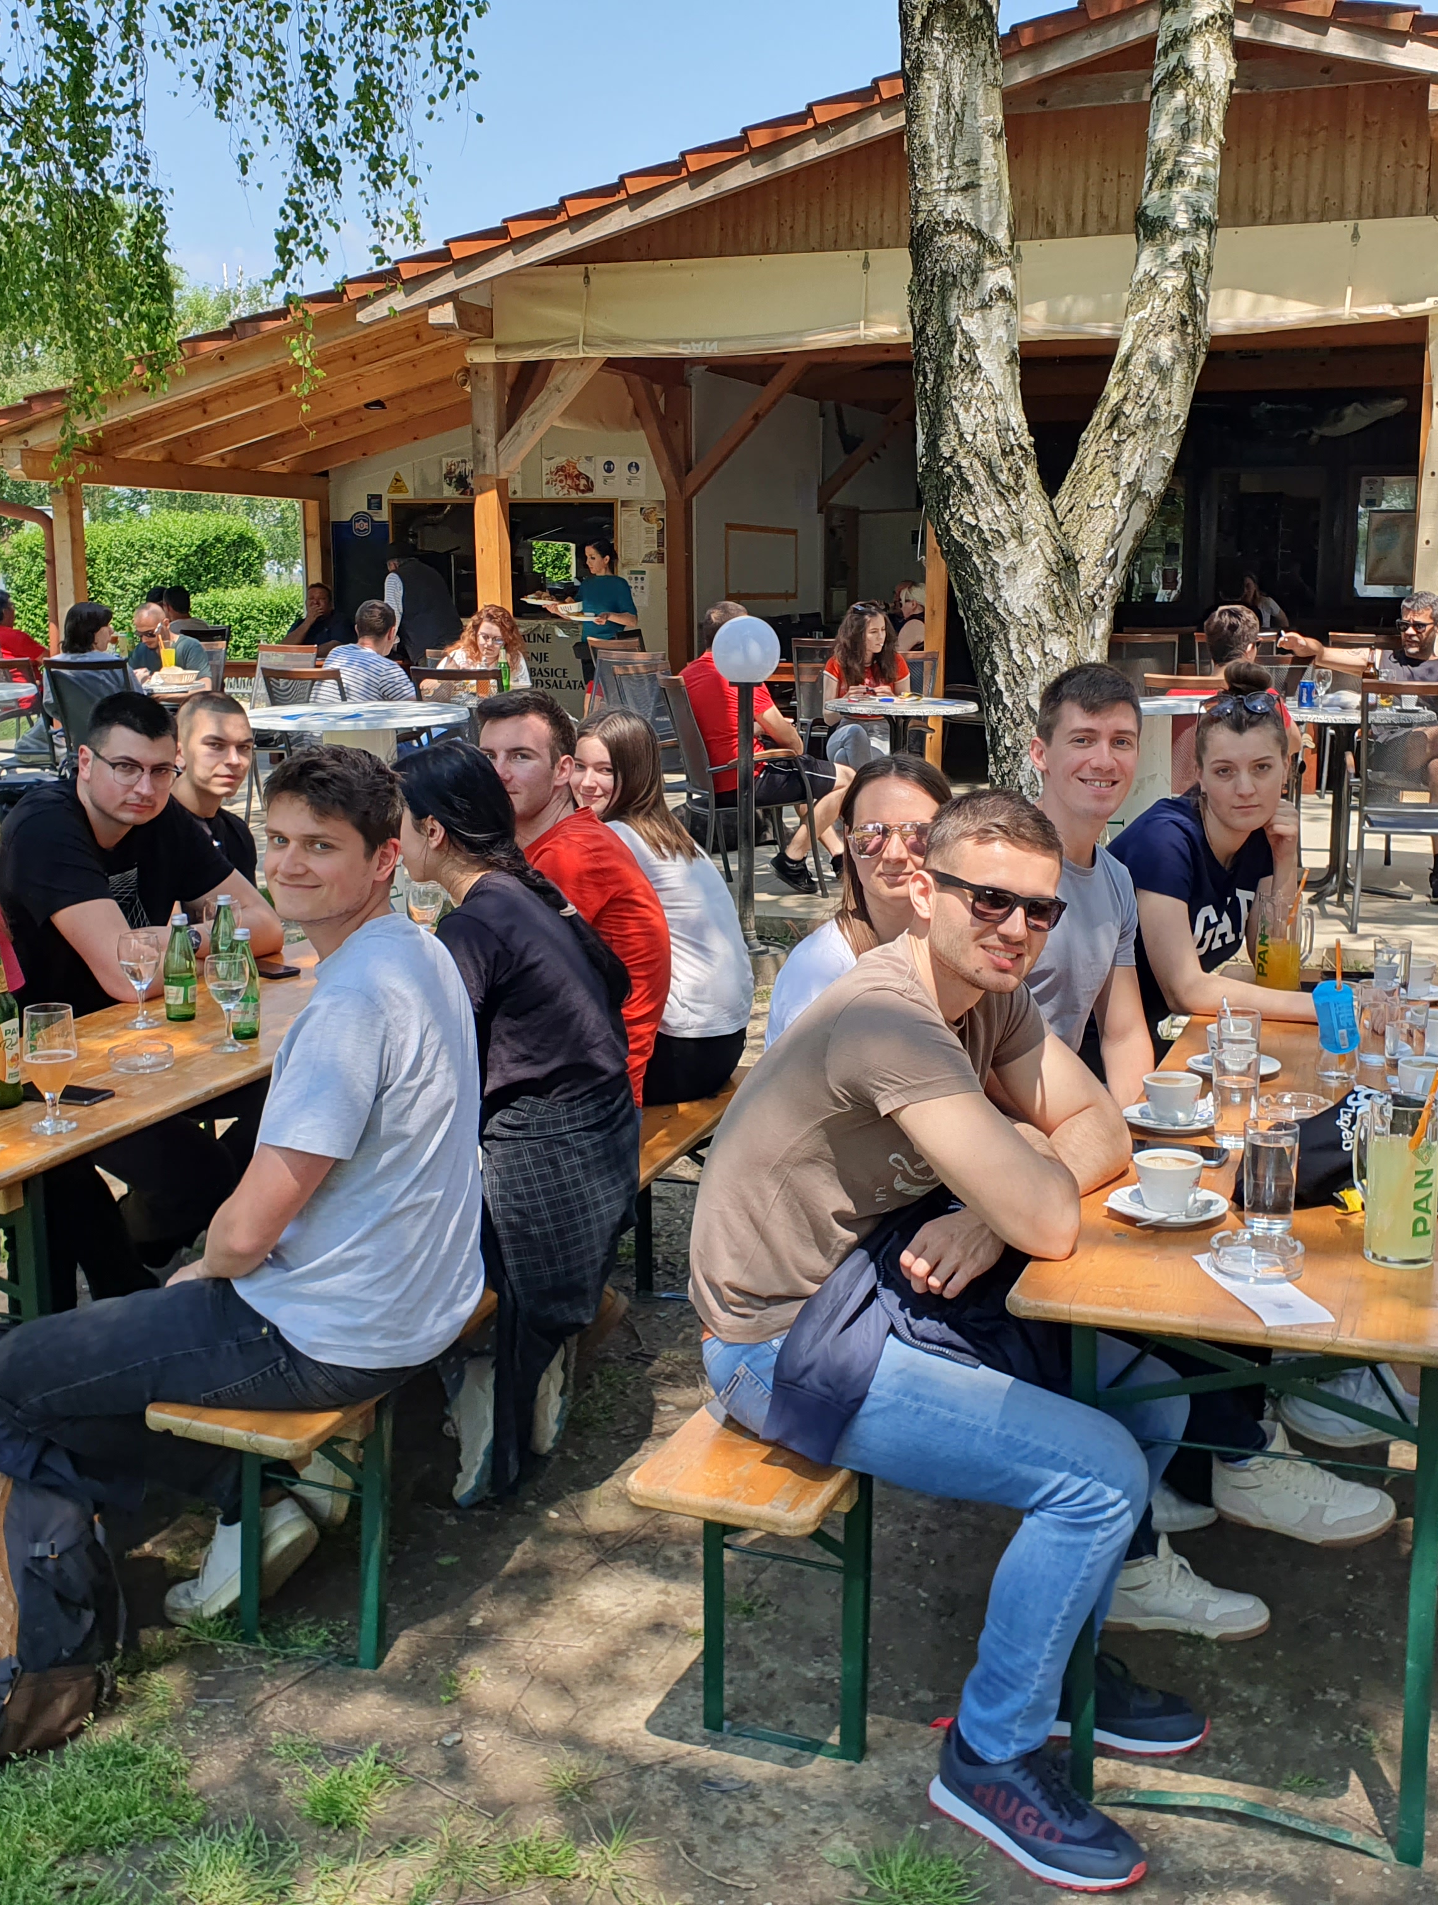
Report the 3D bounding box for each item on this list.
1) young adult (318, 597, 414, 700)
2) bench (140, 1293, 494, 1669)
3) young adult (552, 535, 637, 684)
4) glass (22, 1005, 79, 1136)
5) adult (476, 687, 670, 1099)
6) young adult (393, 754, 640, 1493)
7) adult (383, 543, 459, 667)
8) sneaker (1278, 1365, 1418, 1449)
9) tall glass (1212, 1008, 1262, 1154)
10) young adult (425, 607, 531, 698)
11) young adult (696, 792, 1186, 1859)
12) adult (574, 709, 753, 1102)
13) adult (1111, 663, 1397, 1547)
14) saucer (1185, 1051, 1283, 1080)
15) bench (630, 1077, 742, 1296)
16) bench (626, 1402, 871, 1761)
[{"bbox_3d":[-1.552,-0.933,8.550,0.520,1.260,0.720,3,12,17],"label":"young adult"},{"bbox_3d":[-0.292,0.659,3.638,0.256,0.465,2.200,4,12,20],"label":"bench"},{"bbox_3d":[-0.866,-1.976,13.056,0.580,1.660,0.500,-6,12,-29],"label":"young adult"},{"bbox_3d":[-1.067,0.185,3.022,0.084,0.188,0.084,-1,11,0],"label":"glass"},{"bbox_3d":[-0.349,0.167,3.854,0.680,1.392,0.520,3,11,18],"label":"adult"},{"bbox_3d":[-0.460,0.285,3.410,0.720,1.318,0.480,6,12,29],"label":"young adult"},{"bbox_3d":[-2.187,-2.175,14.171,0.520,1.700,0.420,-6,13,-27],"label":"adult"},{"bbox_3d":[1.039,0.713,3.063,0.270,0.120,0.100,10,30,-17],"label":"sneaker"},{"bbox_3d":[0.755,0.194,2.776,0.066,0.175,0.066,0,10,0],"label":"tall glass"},{"bbox_3d":[-1.137,-1.039,9.150,0.520,1.230,0.720,2,11,11],"label":"young adult"},{"bbox_3d":[0.315,0.434,2.571,0.750,1.330,0.520,5,13,25],"label":"young adult"},{"bbox_3d":[-0.216,0.129,4.220,0.660,1.333,0.450,5,12,27],"label":"adult"},{"bbox_3d":[0.795,0.171,3.666,0.760,1.400,0.520,9,15,39],"label":"adult"},{"bbox_3d":[0.868,0.192,3.210,0.157,0.022,0.157,0,10,0],"label":"saucer"},{"bbox_3d":[-0.320,0.690,3.682,0.255,0.470,2.160,3,12,19],"label":"bench"},{"bbox_3d":[0.403,0.730,3.437,0.255,0.470,2.180,4,12,21],"label":"bench"}]

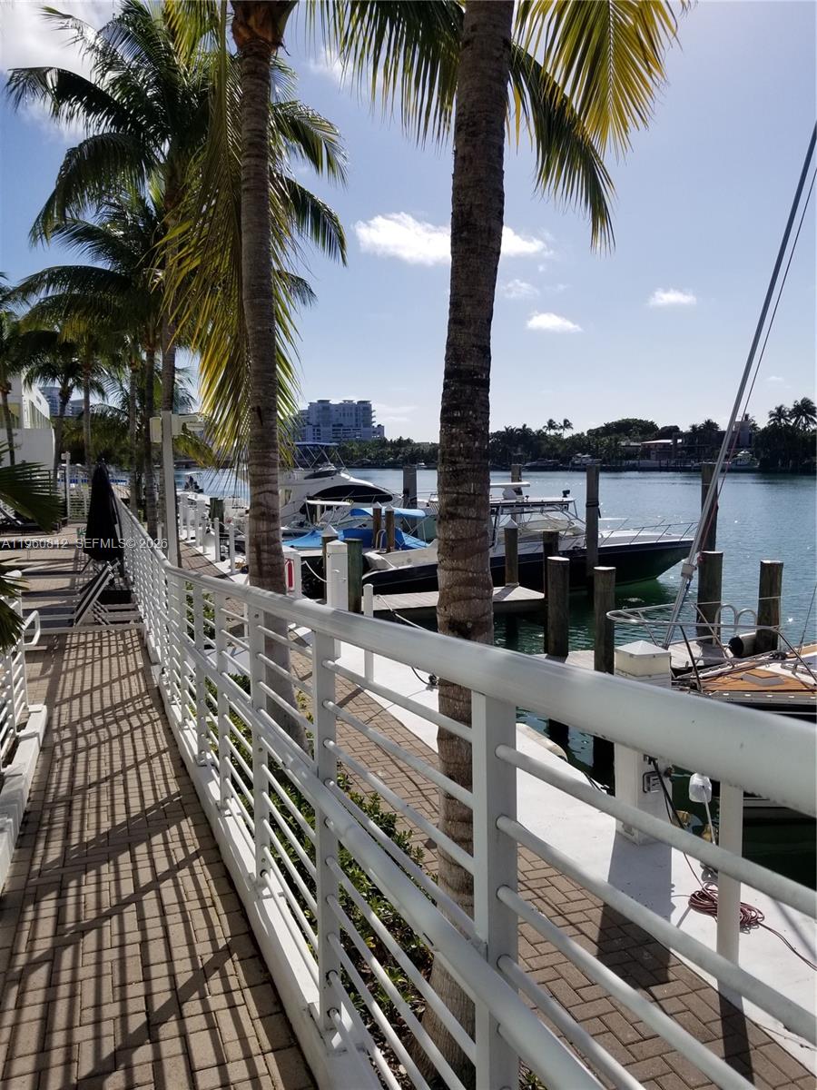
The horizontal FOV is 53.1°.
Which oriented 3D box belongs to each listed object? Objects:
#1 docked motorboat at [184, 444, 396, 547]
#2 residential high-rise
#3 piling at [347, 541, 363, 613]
[{"bbox_3d":[-4.644,-2.503,36.162,9.600,4.000,3.400,-3,6,-21],"label":"docked motorboat"},{"bbox_3d":[-40.843,-68.521,500.908,51.000,39.000,26.000,-1,6,-5],"label":"residential high-rise"},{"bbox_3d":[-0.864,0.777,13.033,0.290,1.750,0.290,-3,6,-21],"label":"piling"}]

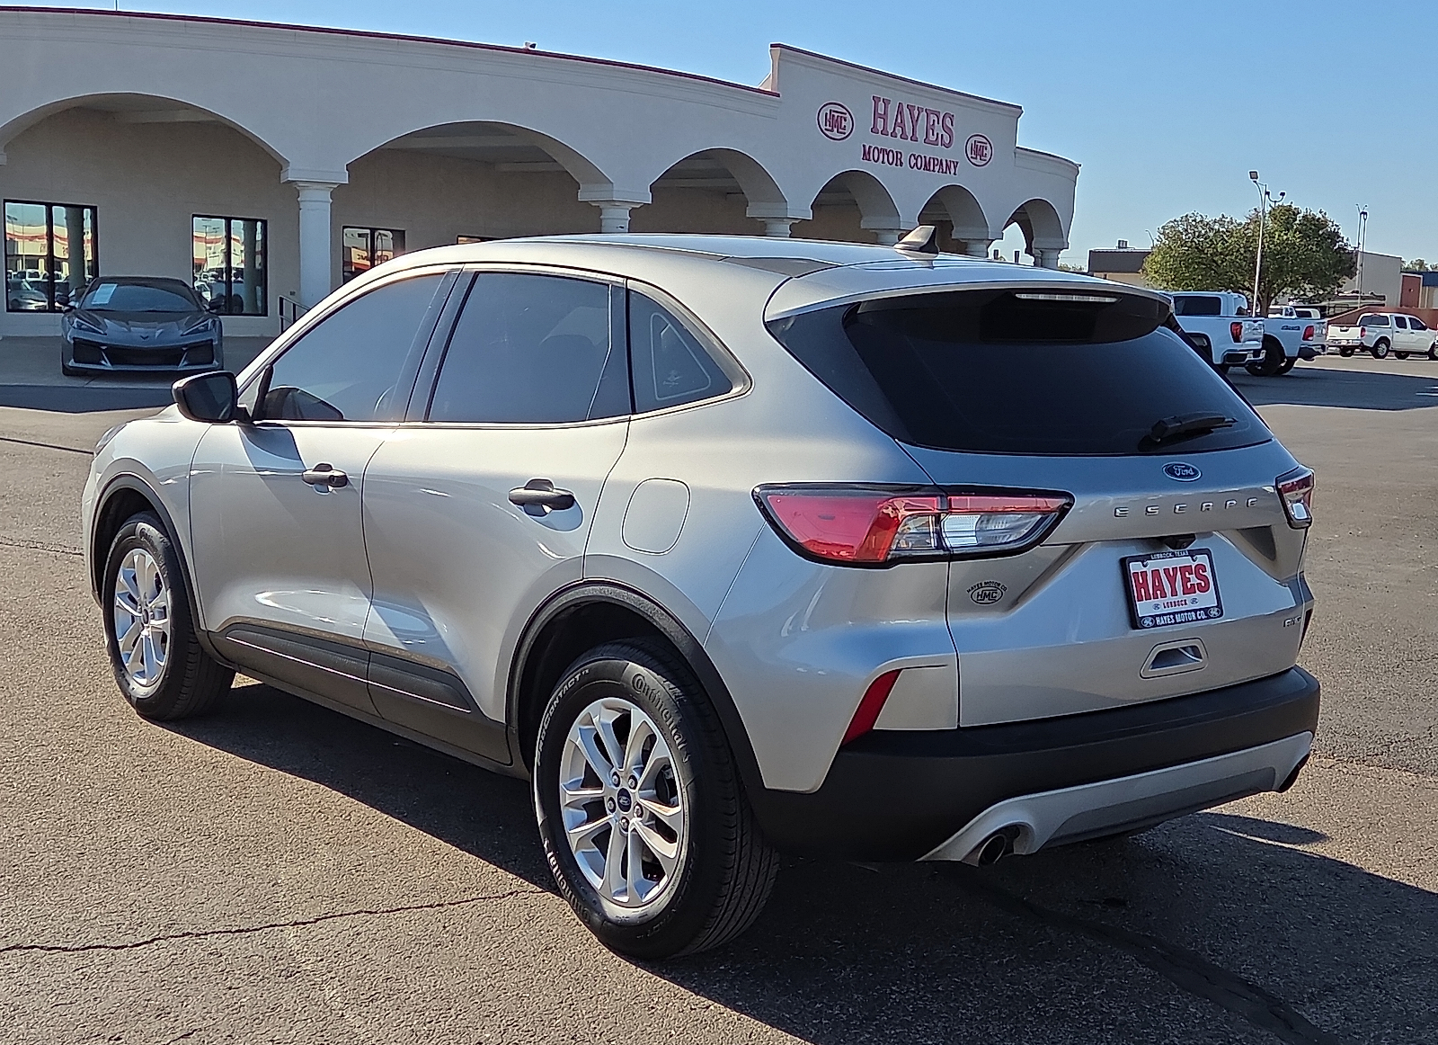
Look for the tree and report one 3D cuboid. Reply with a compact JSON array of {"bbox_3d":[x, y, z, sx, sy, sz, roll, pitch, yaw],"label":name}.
[{"bbox_3d":[24.314,-11.189,80.000,9.248,6.344,8.477,4,8,16],"label":"tree"}]

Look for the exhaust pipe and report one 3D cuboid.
[{"bbox_3d":[0.525,0.656,3.543,0.073,0.073,0.100,-4,9,-40],"label":"exhaust pipe"}]

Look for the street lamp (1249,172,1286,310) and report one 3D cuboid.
[{"bbox_3d":[22.167,-10.785,71.534,0.900,7.400,0.500,-1,8,-19],"label":"street lamp"}]

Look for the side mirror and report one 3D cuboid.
[{"bbox_3d":[-1.530,-0.376,5.205,0.210,0.165,0.125,-4,9,-40],"label":"side mirror"}]

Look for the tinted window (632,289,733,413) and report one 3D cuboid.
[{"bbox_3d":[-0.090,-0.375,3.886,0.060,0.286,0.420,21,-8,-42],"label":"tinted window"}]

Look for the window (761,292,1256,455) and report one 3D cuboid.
[{"bbox_3d":[0.803,-0.316,3.978,1.310,0.170,0.540,-4,51,-40],"label":"window"}]

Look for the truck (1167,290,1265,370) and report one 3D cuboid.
[{"bbox_3d":[9.250,-4.300,39.800,5.850,1.930,2.060,7,9,35],"label":"truck"}]

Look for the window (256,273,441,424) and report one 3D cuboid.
[{"bbox_3d":[-1.047,-0.500,5.006,0.070,0.470,0.890,21,-7,-40],"label":"window"}]

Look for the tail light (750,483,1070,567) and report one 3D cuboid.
[{"bbox_3d":[0.391,-0.014,3.541,0.485,0.160,0.430,-4,9,-40],"label":"tail light"}]

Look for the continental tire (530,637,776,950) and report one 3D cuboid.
[{"bbox_3d":[-0.145,0.623,3.992,0.230,0.715,0.715,-4,9,-40],"label":"continental tire"}]

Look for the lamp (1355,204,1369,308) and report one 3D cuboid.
[{"bbox_3d":[38.707,-14.986,105.000,0.680,8.400,0.500,4,8,20],"label":"lamp"}]

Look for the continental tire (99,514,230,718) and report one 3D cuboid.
[{"bbox_3d":[-1.887,0.313,6.006,0.230,0.715,0.715,-4,9,-40],"label":"continental tire"}]

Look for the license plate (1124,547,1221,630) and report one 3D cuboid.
[{"bbox_3d":[0.997,0.142,3.786,0.310,0.162,0.025,-4,-7,-40],"label":"license plate"}]

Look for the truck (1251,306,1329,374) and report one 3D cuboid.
[{"bbox_3d":[12.326,-4.781,44.215,5.850,1.950,2.030,6,8,28],"label":"truck"}]

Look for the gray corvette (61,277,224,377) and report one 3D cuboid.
[{"bbox_3d":[-7.627,-2.601,22.950,2.020,1.235,4.670,-1,8,-20],"label":"gray corvette"}]

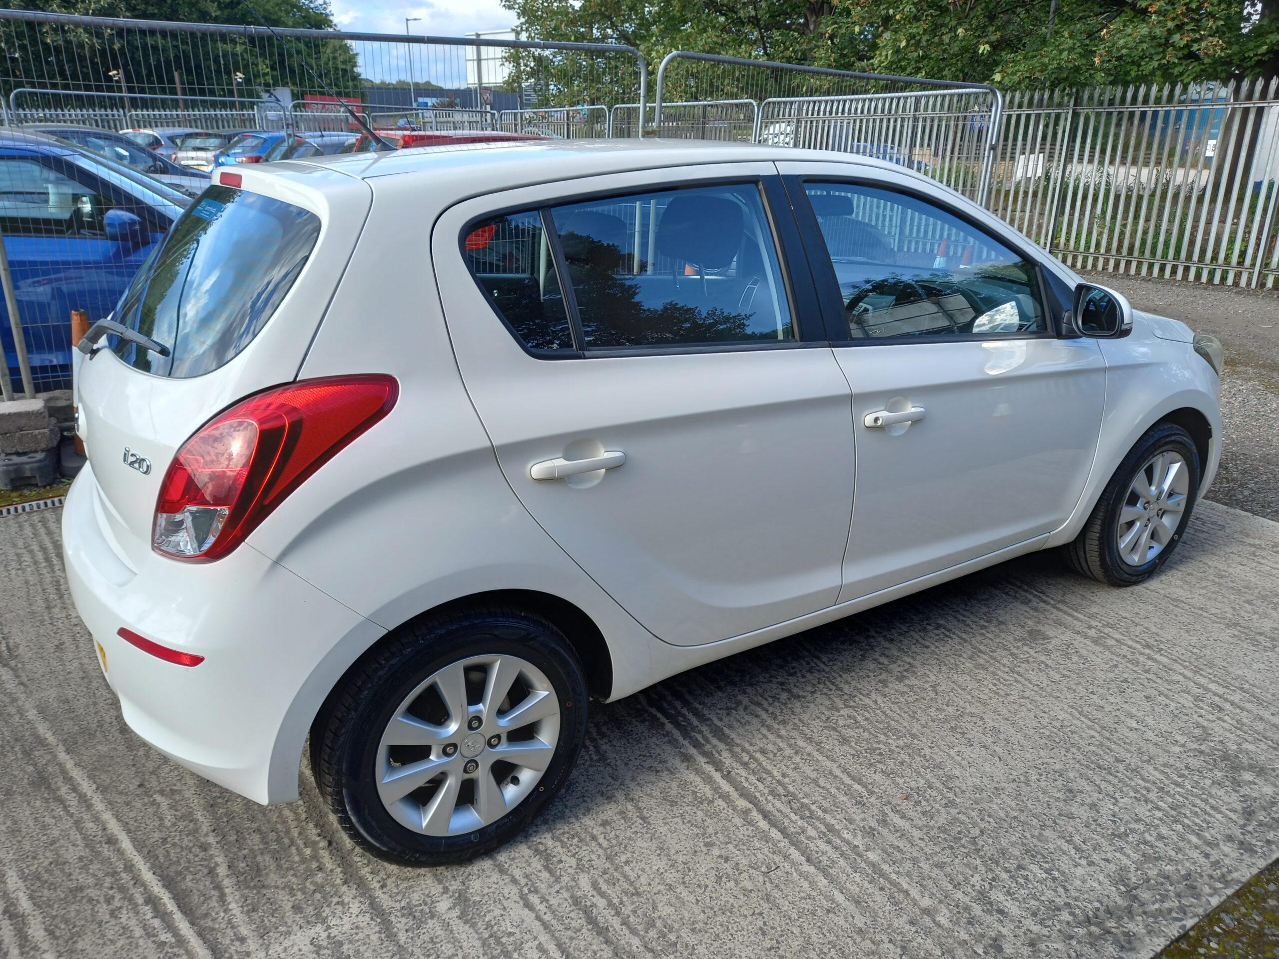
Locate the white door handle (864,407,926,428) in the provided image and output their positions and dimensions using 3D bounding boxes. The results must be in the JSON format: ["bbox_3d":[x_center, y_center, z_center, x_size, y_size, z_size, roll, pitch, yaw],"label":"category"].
[{"bbox_3d":[0.655,-0.166,2.363,0.222,0.042,0.048,-12,22,-30],"label":"white door handle"}]

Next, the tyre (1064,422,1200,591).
[{"bbox_3d":[1.740,0.079,3.280,0.600,0.600,0.195,-12,22,-30],"label":"tyre"}]

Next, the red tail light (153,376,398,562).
[{"bbox_3d":[-0.679,-0.031,1.711,0.445,0.320,0.240,-12,22,-30],"label":"red tail light"}]

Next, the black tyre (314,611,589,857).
[{"bbox_3d":[-0.399,0.541,2.022,0.600,0.600,0.195,-12,22,-30],"label":"black tyre"}]

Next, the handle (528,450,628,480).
[{"bbox_3d":[-0.124,-0.033,1.891,0.222,0.042,0.048,-12,22,-30],"label":"handle"}]

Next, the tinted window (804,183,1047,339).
[{"bbox_3d":[0.802,-0.578,2.474,0.870,0.455,0.050,-12,3,-30],"label":"tinted window"}]

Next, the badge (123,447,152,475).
[{"bbox_3d":[-0.964,-0.044,1.767,0.120,0.038,0.012,13,16,33],"label":"badge"}]

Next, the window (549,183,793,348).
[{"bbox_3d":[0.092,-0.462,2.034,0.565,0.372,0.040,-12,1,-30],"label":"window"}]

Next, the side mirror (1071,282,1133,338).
[{"bbox_3d":[1.339,-0.484,2.632,0.120,0.160,0.185,-12,22,-30],"label":"side mirror"}]

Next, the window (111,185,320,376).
[{"bbox_3d":[-1.054,-0.472,2.179,0.130,0.460,1.160,39,-7,-36],"label":"window"}]

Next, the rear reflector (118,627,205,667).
[{"bbox_3d":[-0.922,0.321,1.773,0.245,0.035,0.030,9,21,24],"label":"rear reflector"}]

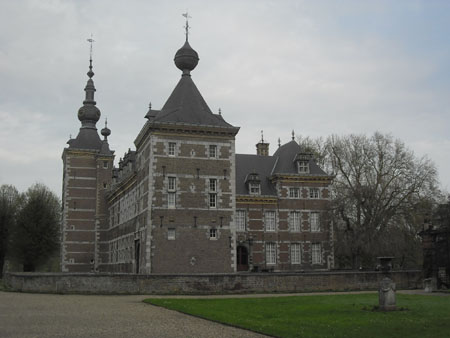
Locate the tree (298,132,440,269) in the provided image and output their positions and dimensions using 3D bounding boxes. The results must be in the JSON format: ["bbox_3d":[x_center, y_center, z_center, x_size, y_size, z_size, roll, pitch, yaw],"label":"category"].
[{"bbox_3d":[22.729,5.358,89.929,22.331,22.700,20.000,3,-11,-19],"label":"tree"}]

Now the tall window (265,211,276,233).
[{"bbox_3d":[6.671,7.728,84.650,1.727,3.030,0.200,3,-10,-18],"label":"tall window"}]

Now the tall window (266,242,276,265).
[{"bbox_3d":[6.194,11.331,76.560,1.482,2.829,0.250,3,-11,-19],"label":"tall window"}]

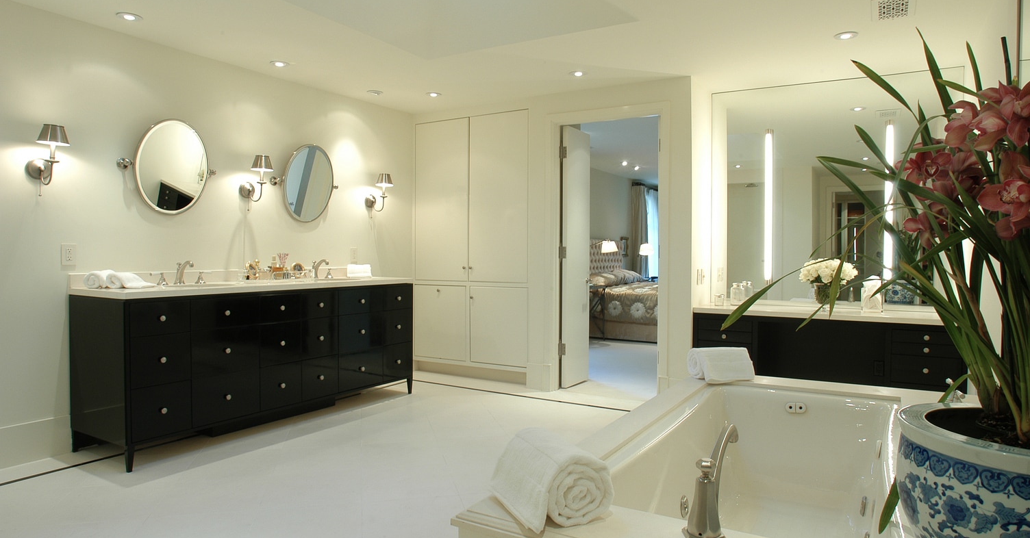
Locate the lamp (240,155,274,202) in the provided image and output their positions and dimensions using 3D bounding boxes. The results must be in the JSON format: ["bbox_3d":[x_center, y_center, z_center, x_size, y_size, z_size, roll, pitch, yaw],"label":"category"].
[{"bbox_3d":[-1.784,-0.626,4.168,0.244,0.315,0.147,1,2,32],"label":"lamp"}]

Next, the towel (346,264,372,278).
[{"bbox_3d":[-1.201,0.018,4.636,0.190,0.100,0.115,0,1,-17],"label":"towel"}]

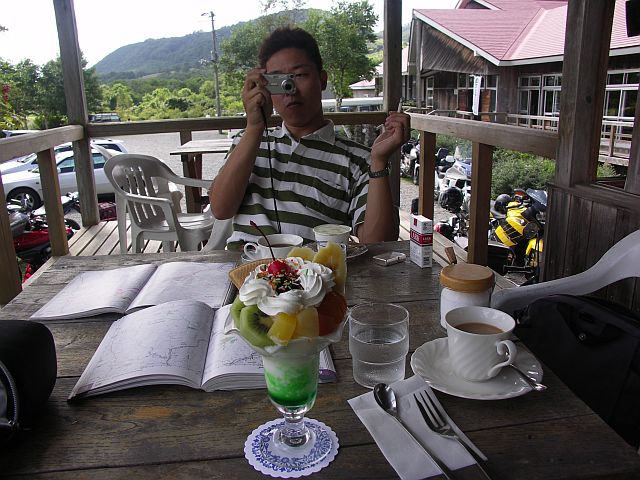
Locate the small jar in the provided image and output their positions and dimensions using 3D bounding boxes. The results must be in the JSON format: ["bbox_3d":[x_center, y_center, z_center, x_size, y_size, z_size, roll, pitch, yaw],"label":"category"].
[{"bbox_3d":[0.214,0.086,0.757,0.076,0.081,0.076,-1,15,0],"label":"small jar"}]

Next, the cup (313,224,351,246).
[{"bbox_3d":[0.028,0.000,1.116,0.082,0.057,0.082,-1,15,0],"label":"cup"}]

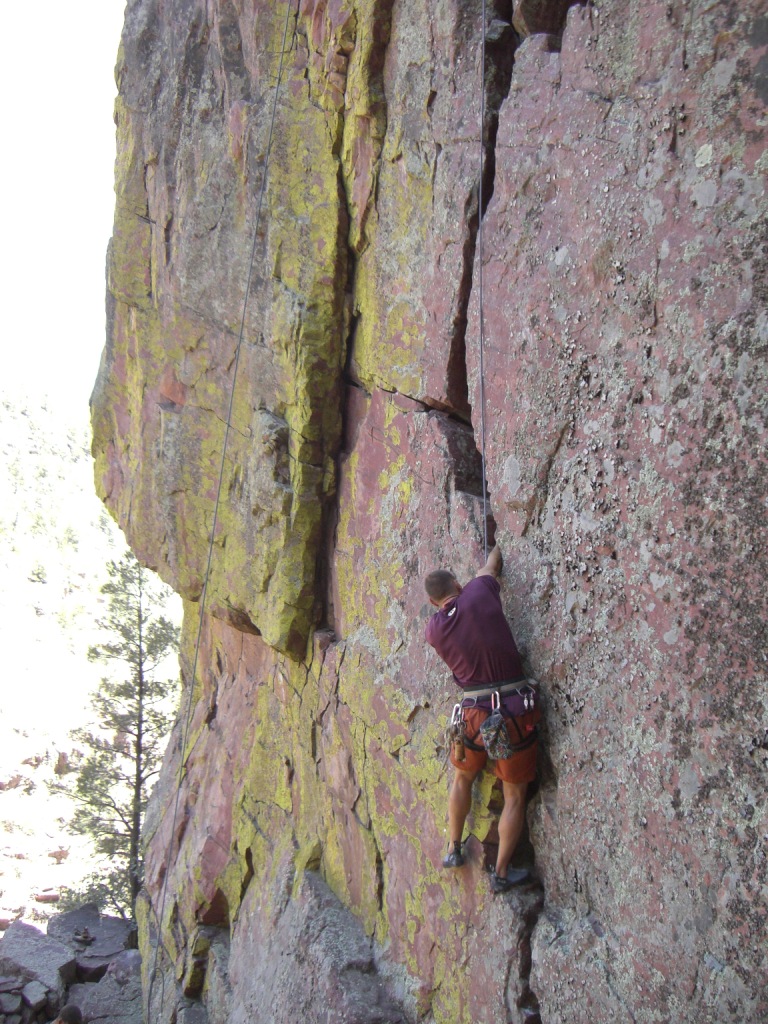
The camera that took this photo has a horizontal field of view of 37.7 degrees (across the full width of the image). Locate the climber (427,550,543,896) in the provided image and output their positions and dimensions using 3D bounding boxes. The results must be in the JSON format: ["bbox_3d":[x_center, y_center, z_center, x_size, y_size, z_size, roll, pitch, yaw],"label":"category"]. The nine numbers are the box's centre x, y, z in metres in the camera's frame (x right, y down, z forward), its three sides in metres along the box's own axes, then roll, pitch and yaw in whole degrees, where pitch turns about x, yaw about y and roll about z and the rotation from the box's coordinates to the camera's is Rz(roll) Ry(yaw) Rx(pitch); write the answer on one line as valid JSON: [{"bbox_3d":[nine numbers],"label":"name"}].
[{"bbox_3d":[0.491,1.024,5.600,0.550,1.700,0.580,0,-4,8],"label":"climber"}]

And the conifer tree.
[{"bbox_3d":[-3.819,3.229,17.000,2.100,6.000,2.100,0,-4,0],"label":"conifer tree"}]

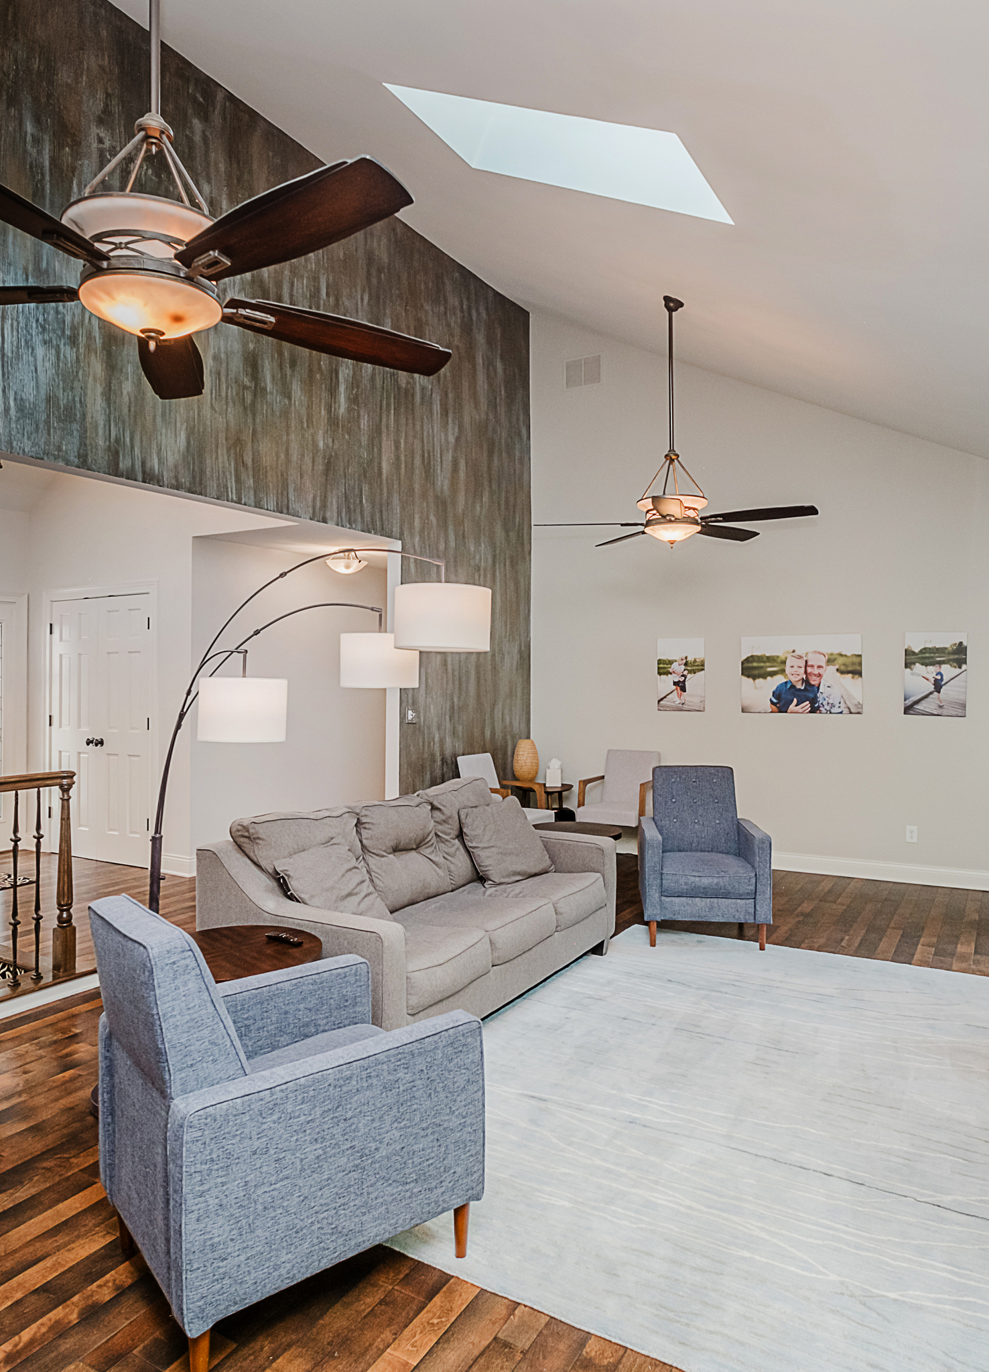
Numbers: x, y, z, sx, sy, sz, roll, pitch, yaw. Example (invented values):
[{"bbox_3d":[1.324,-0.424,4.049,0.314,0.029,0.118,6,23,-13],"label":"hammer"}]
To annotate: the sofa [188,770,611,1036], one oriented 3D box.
[{"bbox_3d":[-0.272,1.001,4.102,0.980,0.920,2.020,0,0,32],"label":"sofa"}]

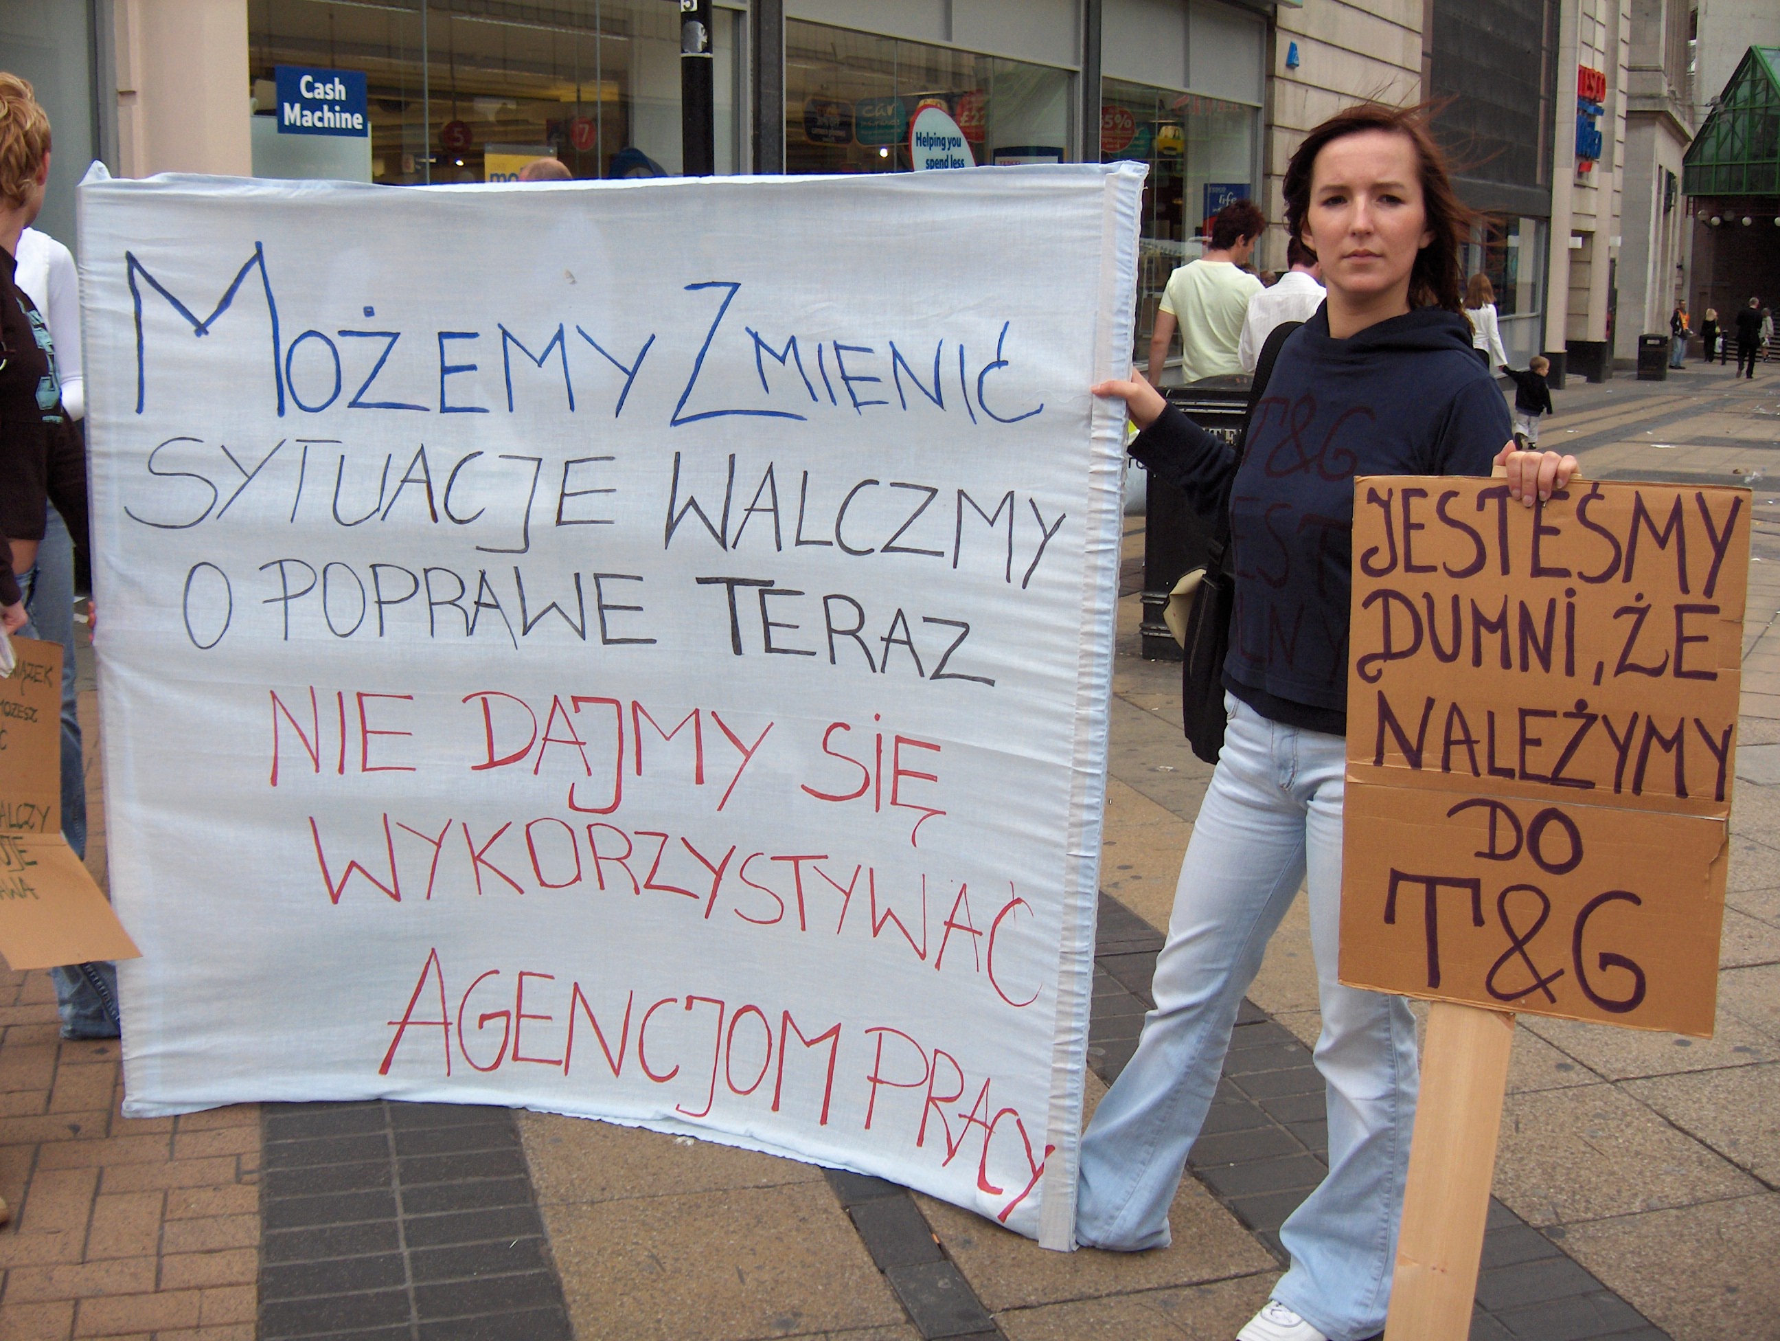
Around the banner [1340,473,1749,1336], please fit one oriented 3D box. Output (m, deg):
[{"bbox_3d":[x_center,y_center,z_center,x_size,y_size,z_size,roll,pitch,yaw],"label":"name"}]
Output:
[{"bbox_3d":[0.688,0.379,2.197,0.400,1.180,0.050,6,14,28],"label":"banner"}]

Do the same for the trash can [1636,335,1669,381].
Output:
[{"bbox_3d":[16.329,-6.692,43.000,0.600,0.980,0.580,5,12,22],"label":"trash can"}]

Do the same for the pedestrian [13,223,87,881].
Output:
[{"bbox_3d":[-1.538,-0.112,3.420,0.470,1.690,0.320,7,13,30],"label":"pedestrian"}]

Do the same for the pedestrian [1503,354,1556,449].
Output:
[{"bbox_3d":[6.070,-2.563,19.100,0.420,0.880,0.300,9,14,36],"label":"pedestrian"}]

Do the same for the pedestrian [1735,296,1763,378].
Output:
[{"bbox_3d":[18.795,-7.282,44.000,0.560,1.770,0.420,5,12,20],"label":"pedestrian"}]

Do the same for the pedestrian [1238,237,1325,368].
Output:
[{"bbox_3d":[1.733,-1.048,8.500,0.500,1.740,0.360,5,13,24],"label":"pedestrian"}]

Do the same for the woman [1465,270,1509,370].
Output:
[{"bbox_3d":[5.555,-2.896,18.900,0.500,1.650,0.360,6,13,27],"label":"woman"}]

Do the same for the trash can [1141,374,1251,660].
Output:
[{"bbox_3d":[1.277,-0.574,7.450,0.530,1.040,0.530,5,13,24],"label":"trash can"}]

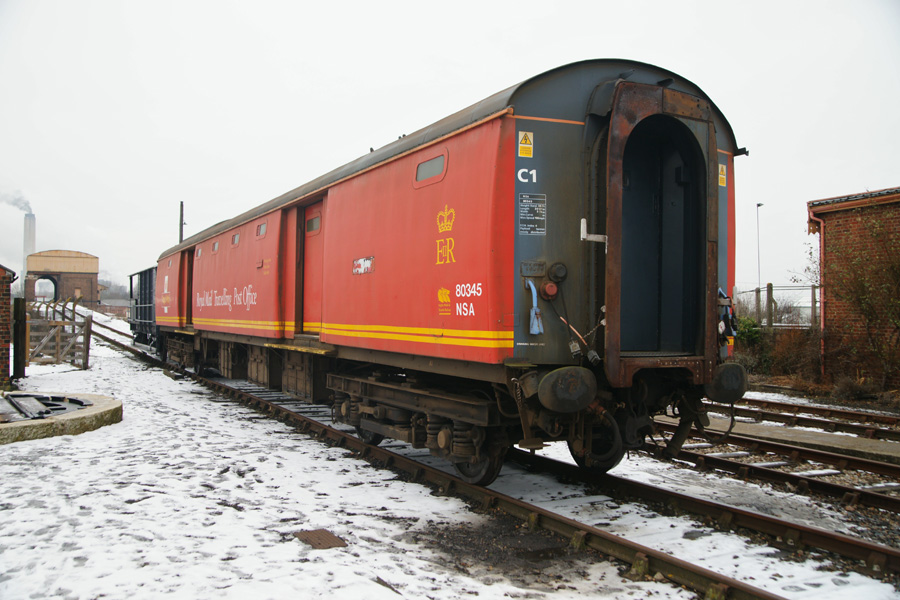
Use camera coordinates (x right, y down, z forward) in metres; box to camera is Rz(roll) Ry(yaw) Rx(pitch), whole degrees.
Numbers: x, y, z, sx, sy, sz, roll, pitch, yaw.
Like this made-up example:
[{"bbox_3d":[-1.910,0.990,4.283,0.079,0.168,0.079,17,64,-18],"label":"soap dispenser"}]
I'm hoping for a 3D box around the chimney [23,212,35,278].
[{"bbox_3d":[-841.000,-69.700,1500.000,21.000,200.000,21.000,1,-2,-29],"label":"chimney"}]

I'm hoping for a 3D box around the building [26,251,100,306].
[{"bbox_3d":[-65.800,-2.500,127.300,10.500,10.900,12.000,1,-2,-28],"label":"building"}]

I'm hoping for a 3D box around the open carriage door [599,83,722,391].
[{"bbox_3d":[1.754,-0.522,6.415,1.280,2.480,0.220,1,-2,-29],"label":"open carriage door"}]

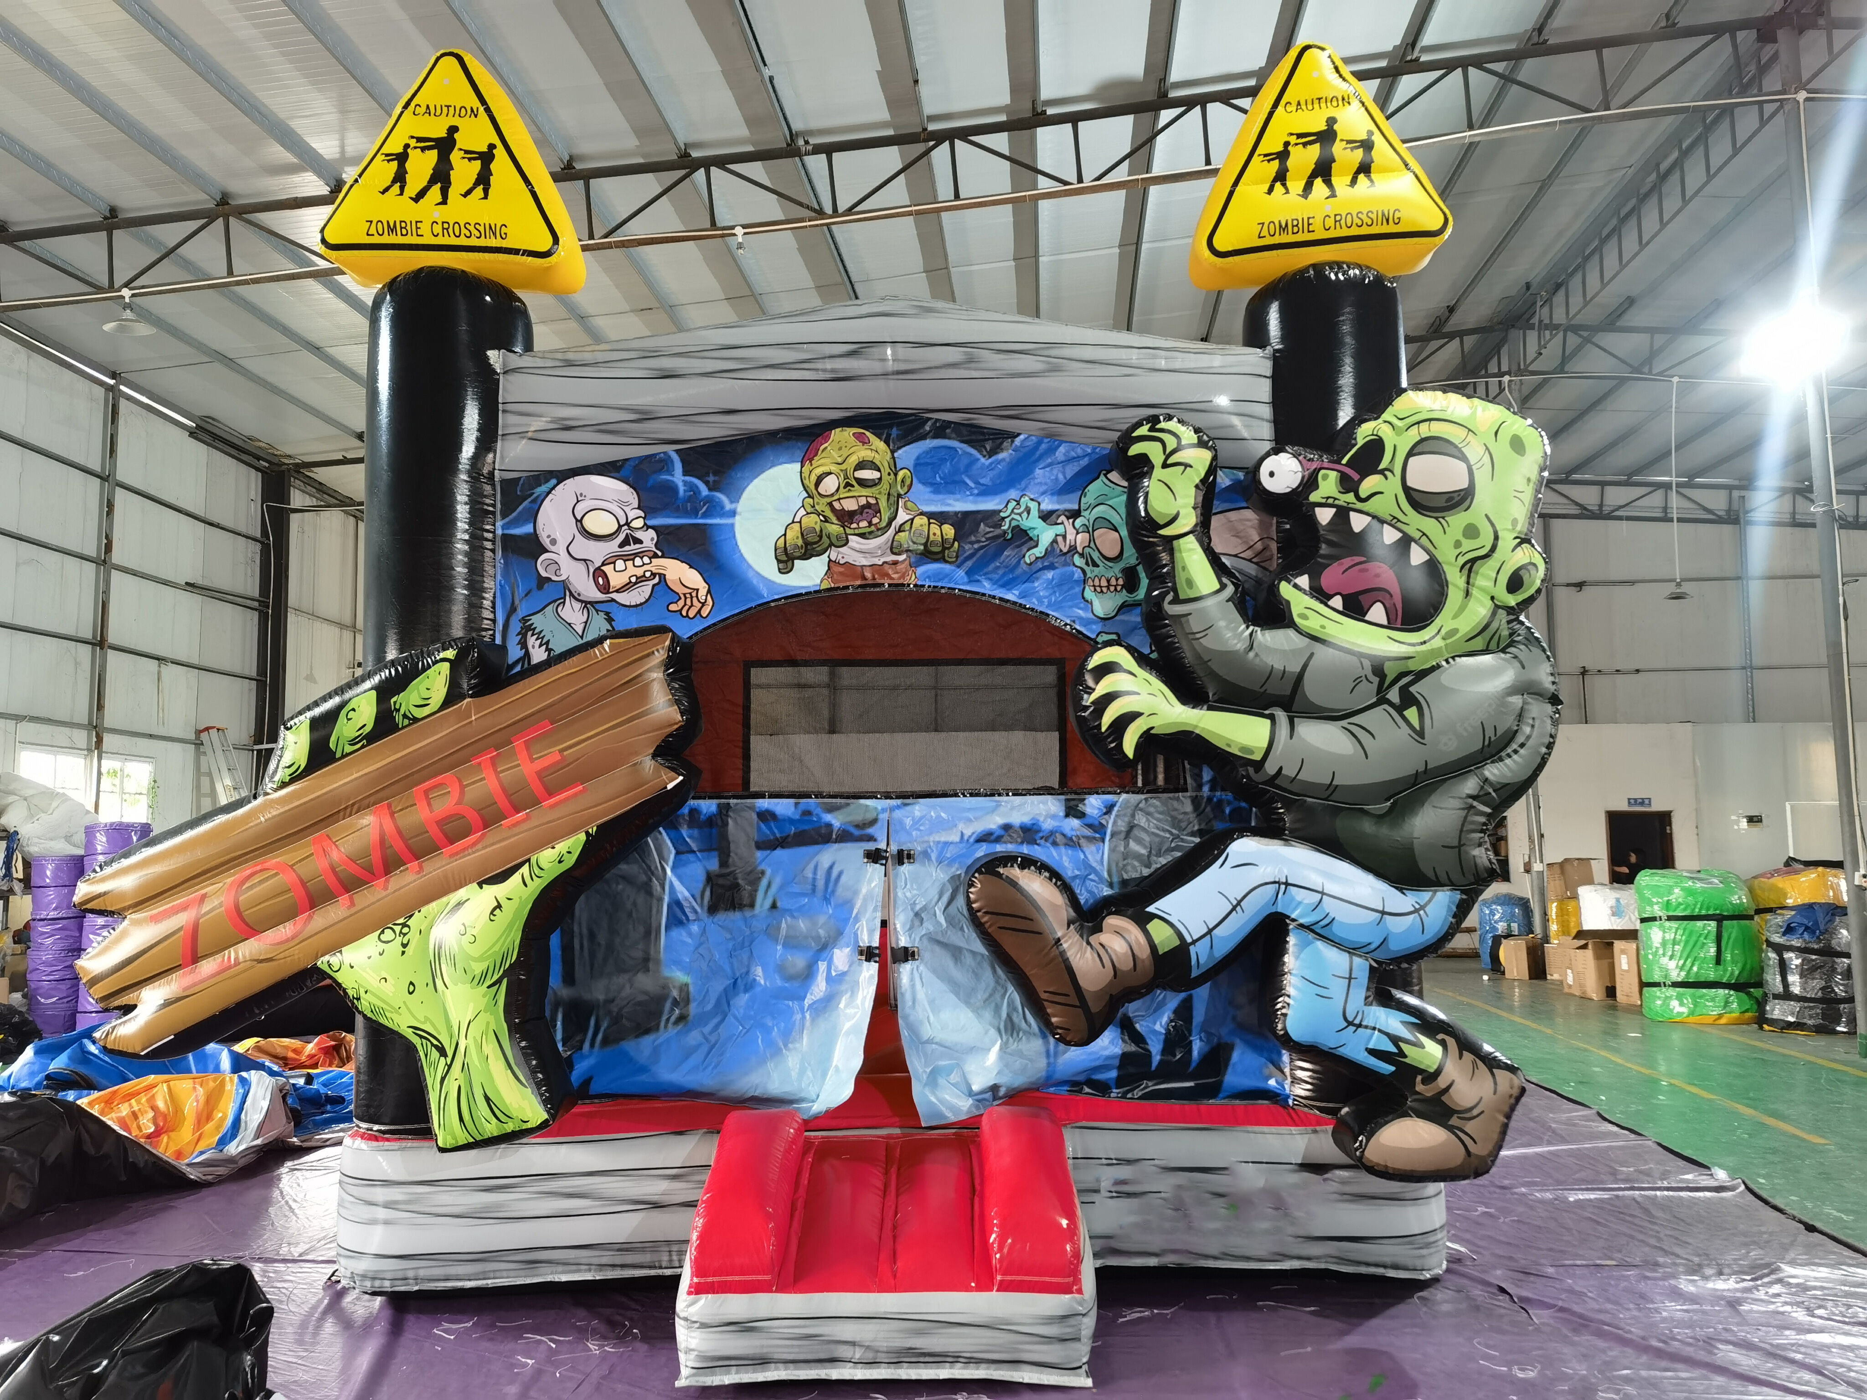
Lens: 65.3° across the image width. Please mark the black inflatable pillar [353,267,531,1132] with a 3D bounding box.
[{"bbox_3d":[-1.958,-0.054,5.857,0.610,3.400,0.610,-1,-6,0],"label":"black inflatable pillar"}]

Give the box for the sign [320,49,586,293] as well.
[{"bbox_3d":[-1.913,-2.089,5.821,0.910,0.830,0.420,0,-5,0],"label":"sign"}]

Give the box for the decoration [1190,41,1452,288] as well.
[{"bbox_3d":[1.596,-2.234,6.092,0.980,0.920,0.420,-1,-6,6],"label":"decoration"}]

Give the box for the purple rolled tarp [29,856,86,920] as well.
[{"bbox_3d":[-7.404,1.577,12.300,0.410,0.540,0.410,3,-7,-31],"label":"purple rolled tarp"}]

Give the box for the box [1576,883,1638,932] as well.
[{"bbox_3d":[7.049,2.169,15.200,0.700,0.520,0.600,-3,-6,18],"label":"box"}]

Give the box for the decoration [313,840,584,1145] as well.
[{"bbox_3d":[-1.672,1.026,5.222,0.930,1.086,0.420,-1,-6,0],"label":"decoration"}]

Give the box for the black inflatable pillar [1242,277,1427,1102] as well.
[{"bbox_3d":[1.612,-0.096,5.861,0.610,3.400,0.610,-1,-6,0],"label":"black inflatable pillar"}]

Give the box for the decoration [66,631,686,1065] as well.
[{"bbox_3d":[-1.895,0.554,5.168,2.070,1.540,0.420,0,-5,0],"label":"decoration"}]

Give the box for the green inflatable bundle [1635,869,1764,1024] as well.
[{"bbox_3d":[6.584,2.074,12.511,1.000,1.250,0.970,-3,-6,27],"label":"green inflatable bundle"}]

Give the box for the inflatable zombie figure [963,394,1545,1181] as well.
[{"bbox_3d":[1.174,0.286,5.279,2.095,2.792,0.550,-1,-6,0],"label":"inflatable zombie figure"}]

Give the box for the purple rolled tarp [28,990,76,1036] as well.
[{"bbox_3d":[-6.882,2.492,11.486,0.460,0.290,0.460,0,-5,0],"label":"purple rolled tarp"}]

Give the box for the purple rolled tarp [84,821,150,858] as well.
[{"bbox_3d":[-6.421,1.120,11.501,0.480,0.270,0.480,0,-5,0],"label":"purple rolled tarp"}]

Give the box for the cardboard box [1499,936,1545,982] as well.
[{"bbox_3d":[6.303,2.750,15.516,0.330,0.430,0.420,-5,-7,42],"label":"cardboard box"}]

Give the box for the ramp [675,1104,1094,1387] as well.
[{"bbox_3d":[-0.140,1.735,4.738,1.220,0.650,0.900,0,-5,0],"label":"ramp"}]

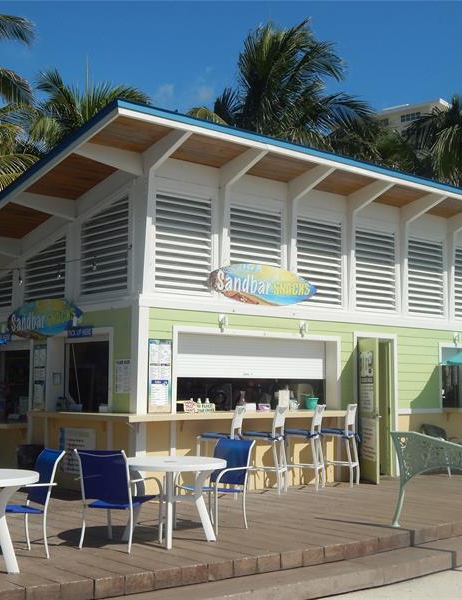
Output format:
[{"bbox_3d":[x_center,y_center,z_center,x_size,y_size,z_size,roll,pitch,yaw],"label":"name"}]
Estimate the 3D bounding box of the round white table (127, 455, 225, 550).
[{"bbox_3d":[-0.576,1.871,8.164,1.060,0.730,1.060,0,-6,0],"label":"round white table"}]

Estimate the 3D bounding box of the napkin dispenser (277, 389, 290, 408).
[{"bbox_3d":[0.763,1.446,12.522,0.122,0.287,0.122,5,-7,-40],"label":"napkin dispenser"}]

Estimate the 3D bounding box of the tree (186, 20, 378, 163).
[{"bbox_3d":[1.675,-2.504,28.340,6.342,13.648,6.342,5,-7,-40],"label":"tree"}]

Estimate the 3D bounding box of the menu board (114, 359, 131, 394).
[{"bbox_3d":[-1.386,0.983,11.275,0.017,0.427,0.302,5,-7,-40],"label":"menu board"}]

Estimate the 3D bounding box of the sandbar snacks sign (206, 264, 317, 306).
[{"bbox_3d":[0.515,-0.205,12.473,2.050,0.580,0.080,5,-8,-41],"label":"sandbar snacks sign"}]

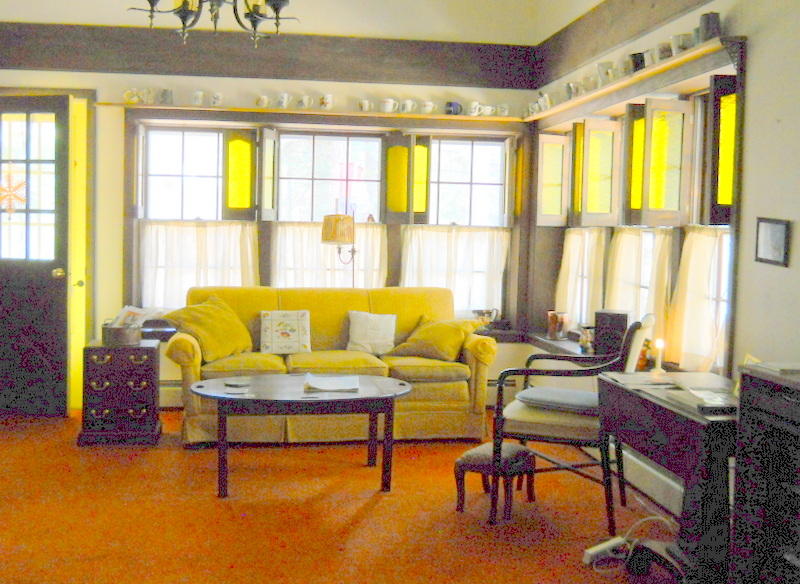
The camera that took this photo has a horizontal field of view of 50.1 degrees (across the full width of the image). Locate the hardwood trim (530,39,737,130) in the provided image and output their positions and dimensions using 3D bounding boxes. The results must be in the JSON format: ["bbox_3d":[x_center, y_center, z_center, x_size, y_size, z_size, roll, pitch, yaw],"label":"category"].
[{"bbox_3d":[1.155,-1.055,4.714,0.123,0.086,2.594,1,4,-8],"label":"hardwood trim"}]

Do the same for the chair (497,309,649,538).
[{"bbox_3d":[0.763,0.538,3.780,0.599,0.902,0.556,3,4,19],"label":"chair"}]

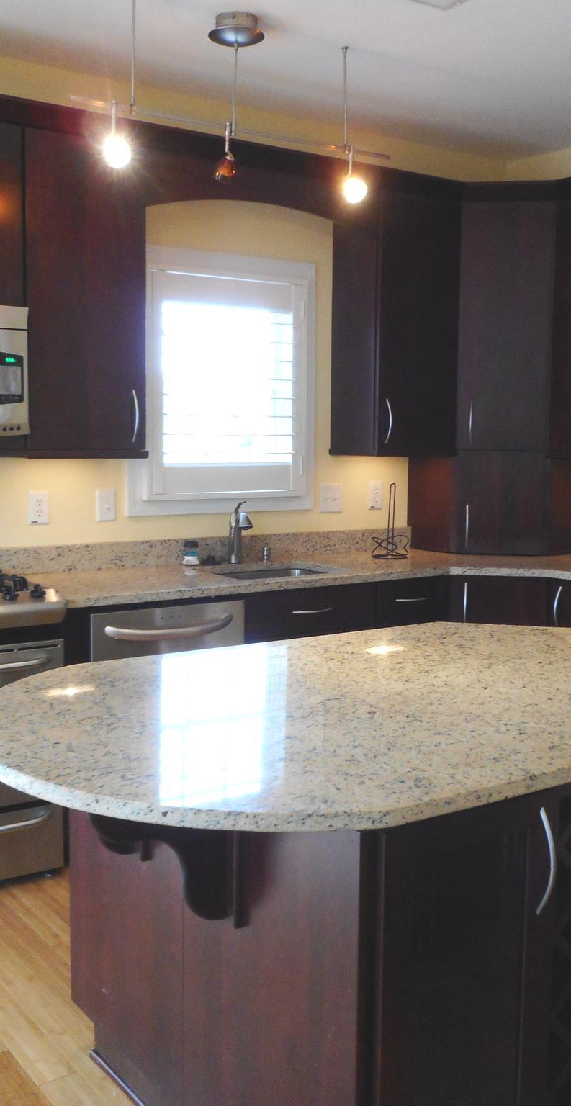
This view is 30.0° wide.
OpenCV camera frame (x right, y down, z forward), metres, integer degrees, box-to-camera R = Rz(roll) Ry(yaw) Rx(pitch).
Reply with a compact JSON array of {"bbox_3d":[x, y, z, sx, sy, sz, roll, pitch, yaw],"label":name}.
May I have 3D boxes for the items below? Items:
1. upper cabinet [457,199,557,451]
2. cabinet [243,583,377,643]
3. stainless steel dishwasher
[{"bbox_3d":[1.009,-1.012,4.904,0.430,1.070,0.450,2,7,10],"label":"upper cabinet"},{"bbox_3d":[-0.069,0.531,4.310,0.607,0.879,0.614,-4,8,-33],"label":"cabinet"},{"bbox_3d":[-0.564,0.573,3.958,0.596,0.840,0.625,-4,8,-34],"label":"stainless steel dishwasher"}]

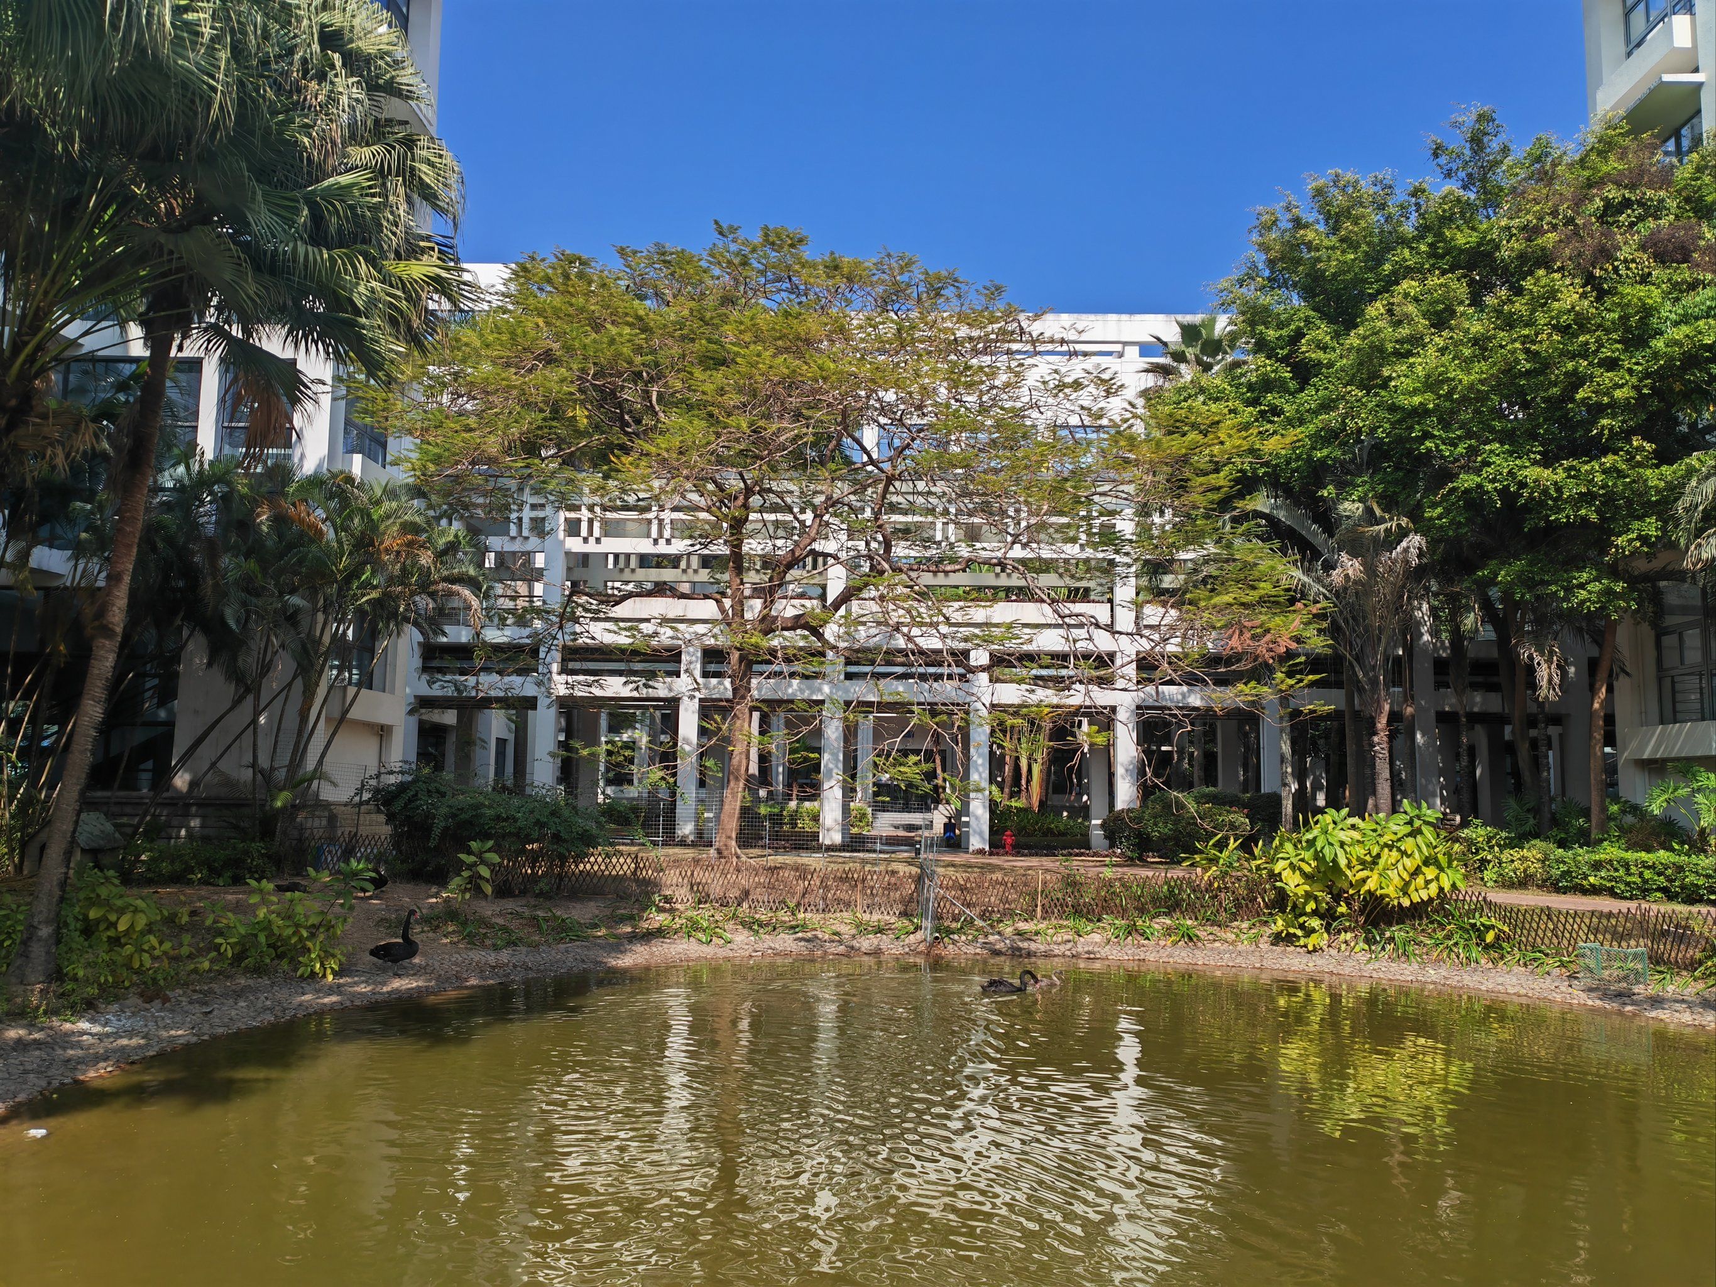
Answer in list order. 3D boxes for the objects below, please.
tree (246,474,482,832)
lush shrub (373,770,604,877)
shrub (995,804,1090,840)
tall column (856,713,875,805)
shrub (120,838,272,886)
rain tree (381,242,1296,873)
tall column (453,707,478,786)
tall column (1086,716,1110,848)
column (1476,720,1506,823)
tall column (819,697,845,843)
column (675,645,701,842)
[{"bbox_3d":[-9.586,0.649,26.112,4.200,7.400,4.000,1,-6,1],"label":"tree"},{"bbox_3d":[-6.498,3.187,23.547,3.900,1.900,2.300,1,-6,1],"label":"lush shrub"},{"bbox_3d":[5.435,5.418,40.341,3.000,1.150,1.000,1,-6,1],"label":"shrub"},{"bbox_3d":[0.279,4.548,46.488,0.540,4.250,0.550,1,-6,1],"label":"tall column"},{"bbox_3d":[-10.703,3.504,21.696,2.400,0.820,1.200,1,-6,1],"label":"shrub"},{"bbox_3d":[-0.376,-1.833,29.999,19.300,13.400,14.000,1,-6,1],"label":"rain tree"},{"bbox_3d":[-12.032,3.906,41.211,0.520,3.950,0.570,1,-6,1],"label":"tall column"},{"bbox_3d":[7.345,4.162,40.738,0.540,4.000,0.570,1,-6,1],"label":"tall column"},{"bbox_3d":[19.142,4.333,40.448,0.520,4.000,0.680,1,-6,1],"label":"column"},{"bbox_3d":[-0.706,3.467,36.144,0.560,4.000,0.570,1,-6,1],"label":"tall column"},{"bbox_3d":[-4.601,2.744,36.313,0.550,5.400,0.570,1,-6,1],"label":"column"}]

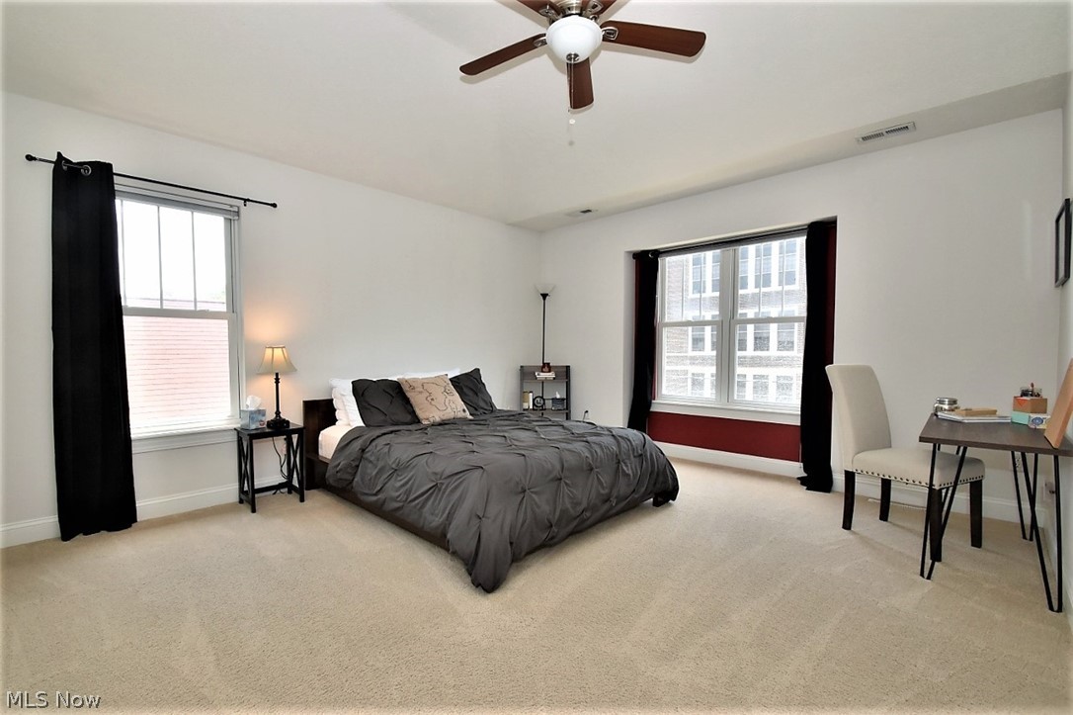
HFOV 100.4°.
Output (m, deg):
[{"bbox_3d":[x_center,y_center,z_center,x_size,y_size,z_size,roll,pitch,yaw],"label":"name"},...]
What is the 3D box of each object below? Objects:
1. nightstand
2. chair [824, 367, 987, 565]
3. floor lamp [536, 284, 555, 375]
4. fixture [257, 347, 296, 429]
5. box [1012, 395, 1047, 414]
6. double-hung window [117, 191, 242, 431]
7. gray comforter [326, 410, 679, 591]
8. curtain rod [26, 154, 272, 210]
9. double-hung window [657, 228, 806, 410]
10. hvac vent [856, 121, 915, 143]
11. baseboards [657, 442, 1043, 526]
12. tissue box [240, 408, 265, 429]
[{"bbox_3d":[-1.950,0.793,3.288,0.362,0.540,0.362,1,2,43],"label":"nightstand"},{"bbox_3d":[2.113,0.549,2.615,0.470,0.990,0.615,-1,2,-27],"label":"chair"},{"bbox_3d":[0.100,0.052,5.466,0.247,1.898,0.247,0,1,0],"label":"floor lamp"},{"bbox_3d":[-1.940,0.217,3.356,0.296,0.605,0.296,1,2,43],"label":"fixture"},{"bbox_3d":[2.677,0.262,2.430,0.095,0.079,0.095,0,1,3],"label":"box"},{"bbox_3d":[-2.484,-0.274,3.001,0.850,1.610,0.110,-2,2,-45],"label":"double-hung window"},{"bbox_3d":[-0.287,0.775,3.264,1.940,0.520,1.700,1,2,43],"label":"gray comforter"},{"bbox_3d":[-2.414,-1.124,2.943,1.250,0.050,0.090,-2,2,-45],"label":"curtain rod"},{"bbox_3d":[1.772,-0.314,4.154,1.414,1.516,0.103,1,2,43],"label":"double-hung window"},{"bbox_3d":[2.327,-1.489,2.975,0.308,0.023,0.137,1,2,43],"label":"hvac vent"},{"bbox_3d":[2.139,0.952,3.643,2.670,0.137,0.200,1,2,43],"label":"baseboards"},{"bbox_3d":[-2.098,0.453,3.309,0.114,0.139,0.114,1,2,31],"label":"tissue box"}]

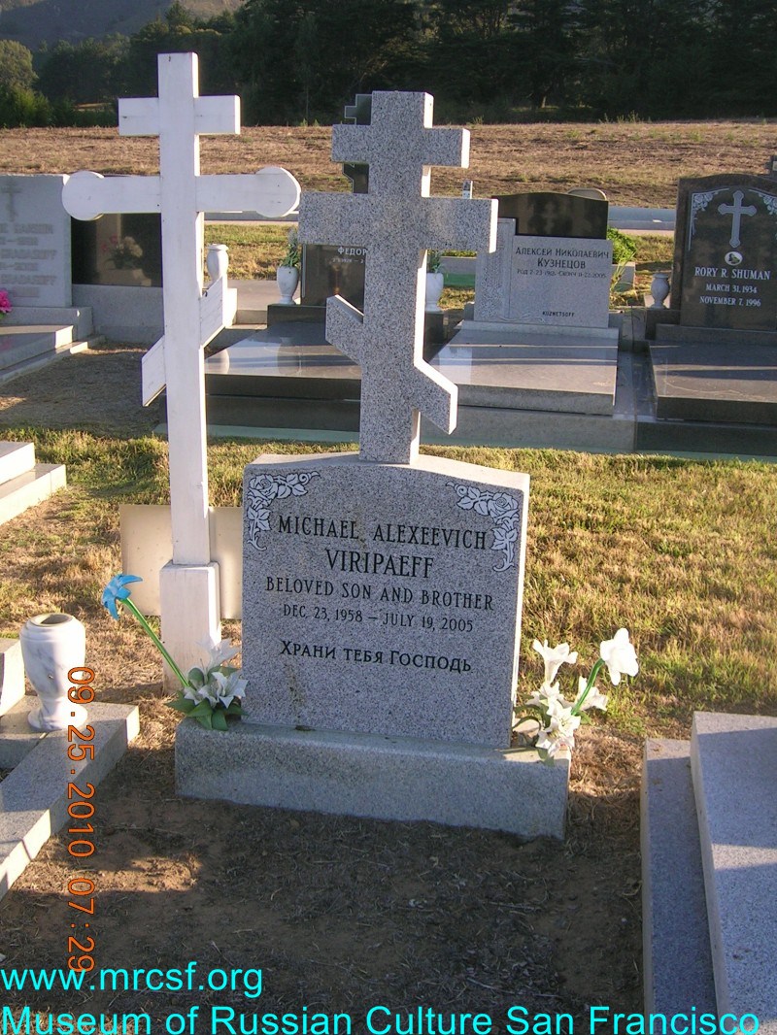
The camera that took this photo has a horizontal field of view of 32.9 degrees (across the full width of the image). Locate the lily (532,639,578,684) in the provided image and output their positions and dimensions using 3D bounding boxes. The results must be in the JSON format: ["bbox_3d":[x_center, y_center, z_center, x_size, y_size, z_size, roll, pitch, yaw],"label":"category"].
[{"bbox_3d":[0.374,0.324,2.954,0.100,0.100,0.090,3,14,10],"label":"lily"}]

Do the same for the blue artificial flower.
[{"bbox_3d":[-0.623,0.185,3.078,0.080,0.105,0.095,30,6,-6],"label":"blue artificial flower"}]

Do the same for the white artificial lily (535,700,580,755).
[{"bbox_3d":[0.380,0.469,2.933,0.100,0.126,0.080,0,-15,-3],"label":"white artificial lily"}]

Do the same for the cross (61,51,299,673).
[{"bbox_3d":[-0.530,-0.355,3.482,0.618,1.660,0.140,1,9,7],"label":"cross"}]

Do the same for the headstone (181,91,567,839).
[{"bbox_3d":[-0.002,-0.117,2.913,0.891,1.573,0.260,4,14,9],"label":"headstone"}]

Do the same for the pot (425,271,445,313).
[{"bbox_3d":[0.304,-1.518,8.866,0.148,0.280,0.148,3,14,10],"label":"pot"}]

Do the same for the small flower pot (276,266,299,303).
[{"bbox_3d":[-0.686,-1.585,8.990,0.150,0.275,0.150,0,14,0],"label":"small flower pot"}]

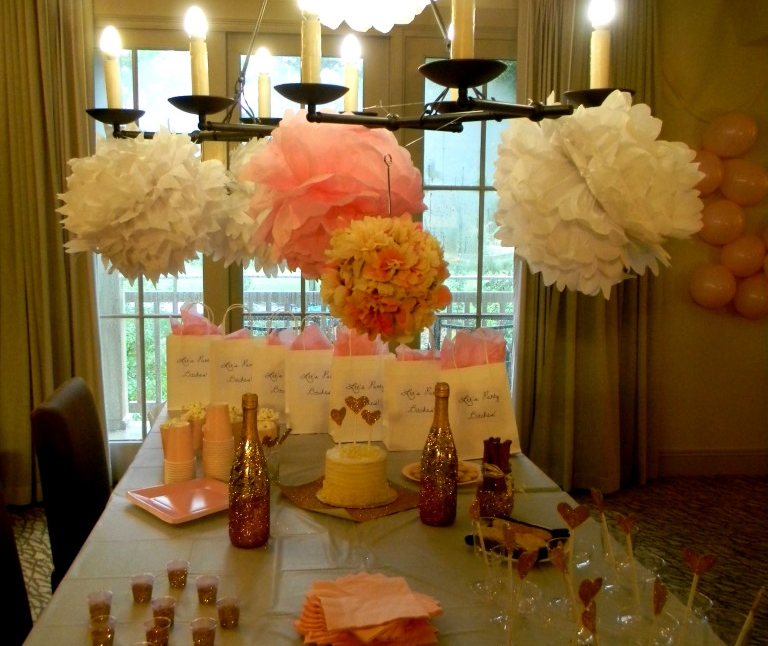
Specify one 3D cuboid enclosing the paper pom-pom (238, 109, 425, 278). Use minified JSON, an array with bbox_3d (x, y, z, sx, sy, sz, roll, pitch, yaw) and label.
[{"bbox_3d":[-0.103,-0.258,1.650,0.360,0.335,0.360,-1,7,-7],"label":"paper pom-pom"}]

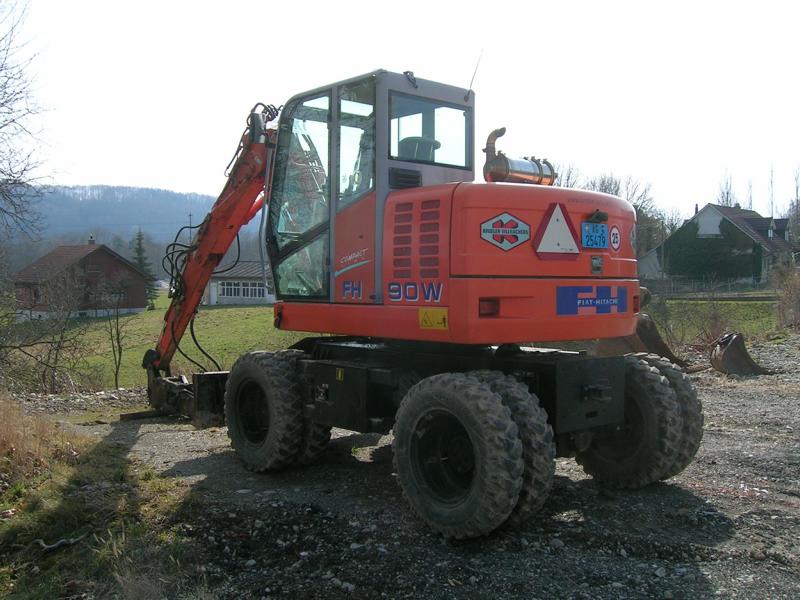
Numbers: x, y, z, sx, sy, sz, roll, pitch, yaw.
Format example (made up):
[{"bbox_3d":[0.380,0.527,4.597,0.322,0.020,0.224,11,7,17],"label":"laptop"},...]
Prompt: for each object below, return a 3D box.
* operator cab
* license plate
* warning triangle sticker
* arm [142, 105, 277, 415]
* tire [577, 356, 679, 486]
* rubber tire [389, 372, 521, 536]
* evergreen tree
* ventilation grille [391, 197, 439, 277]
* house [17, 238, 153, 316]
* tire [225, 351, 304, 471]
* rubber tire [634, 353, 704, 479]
[{"bbox_3d":[-0.244,-0.783,6.329,0.950,1.610,1.450,-1,2,-41],"label":"operator cab"},{"bbox_3d":[1.275,-0.420,5.290,0.300,0.160,0.012,-2,2,-43],"label":"license plate"},{"bbox_3d":[0.995,-0.434,5.120,0.408,0.362,0.015,-1,1,-30],"label":"warning triangle sticker"},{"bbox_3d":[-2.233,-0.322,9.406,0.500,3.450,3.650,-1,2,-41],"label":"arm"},{"bbox_3d":[1.632,0.922,6.131,0.240,0.985,0.985,-2,1,-40],"label":"tire"},{"bbox_3d":[0.338,0.961,5.044,0.240,0.985,0.985,-2,1,-40],"label":"rubber tire"},{"bbox_3d":[-20.900,-2.530,65.000,2.900,6.450,2.900,-1,1,0],"label":"evergreen tree"},{"bbox_3d":[0.104,-0.388,5.216,0.030,0.500,0.460,-1,2,-41],"label":"ventilation grille"},{"bbox_3d":[-31.200,-1.950,79.200,10.000,7.700,10.600,1,2,41],"label":"house"},{"bbox_3d":[-1.127,0.910,6.656,0.235,0.970,0.980,-1,2,-41],"label":"tire"},{"bbox_3d":[1.865,0.916,6.262,0.235,0.970,0.980,-1,2,-41],"label":"rubber tire"}]

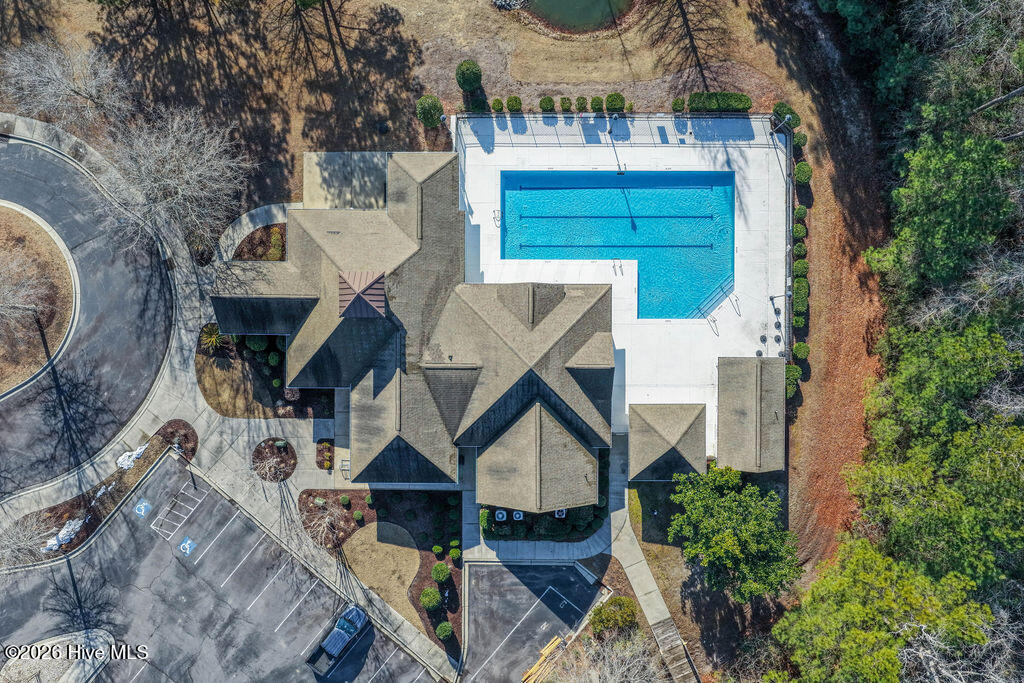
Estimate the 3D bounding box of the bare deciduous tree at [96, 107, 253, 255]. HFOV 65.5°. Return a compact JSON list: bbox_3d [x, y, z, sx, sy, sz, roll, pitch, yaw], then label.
[{"bbox_3d":[-24.277,-11.501,57.980,11.000,9.000,10.500,0,90,1],"label":"bare deciduous tree"}]

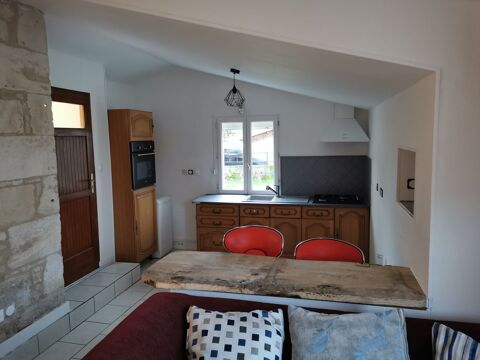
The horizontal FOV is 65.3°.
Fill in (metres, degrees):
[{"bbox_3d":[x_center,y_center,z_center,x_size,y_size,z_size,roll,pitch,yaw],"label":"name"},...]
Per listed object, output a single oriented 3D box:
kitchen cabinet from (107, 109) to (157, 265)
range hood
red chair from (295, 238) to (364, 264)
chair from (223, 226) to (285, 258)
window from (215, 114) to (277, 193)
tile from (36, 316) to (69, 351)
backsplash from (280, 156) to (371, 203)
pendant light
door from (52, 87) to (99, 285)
[{"bbox_3d":[-1.498,0.135,4.911,0.570,2.040,0.595,1,6,14],"label":"kitchen cabinet"},{"bbox_3d":[1.335,-0.721,4.757,0.585,0.475,0.450,1,7,15],"label":"range hood"},{"bbox_3d":[0.594,0.927,2.532,0.500,0.980,0.480,1,7,15],"label":"red chair"},{"bbox_3d":[0.077,0.885,3.001,0.500,0.980,0.480,1,7,15],"label":"chair"},{"bbox_3d":[0.116,-0.361,5.391,0.900,1.110,0.090,1,7,15],"label":"window"},{"bbox_3d":[-1.569,1.303,3.180,0.020,0.168,0.365,0,6,13],"label":"tile"},{"bbox_3d":[1.137,-0.038,5.119,1.160,0.580,0.035,1,7,15],"label":"backsplash"},{"bbox_3d":[-0.050,-1.005,4.100,0.235,0.420,0.235,-1,6,0],"label":"pendant light"},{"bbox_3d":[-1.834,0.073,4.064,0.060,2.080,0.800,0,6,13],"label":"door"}]

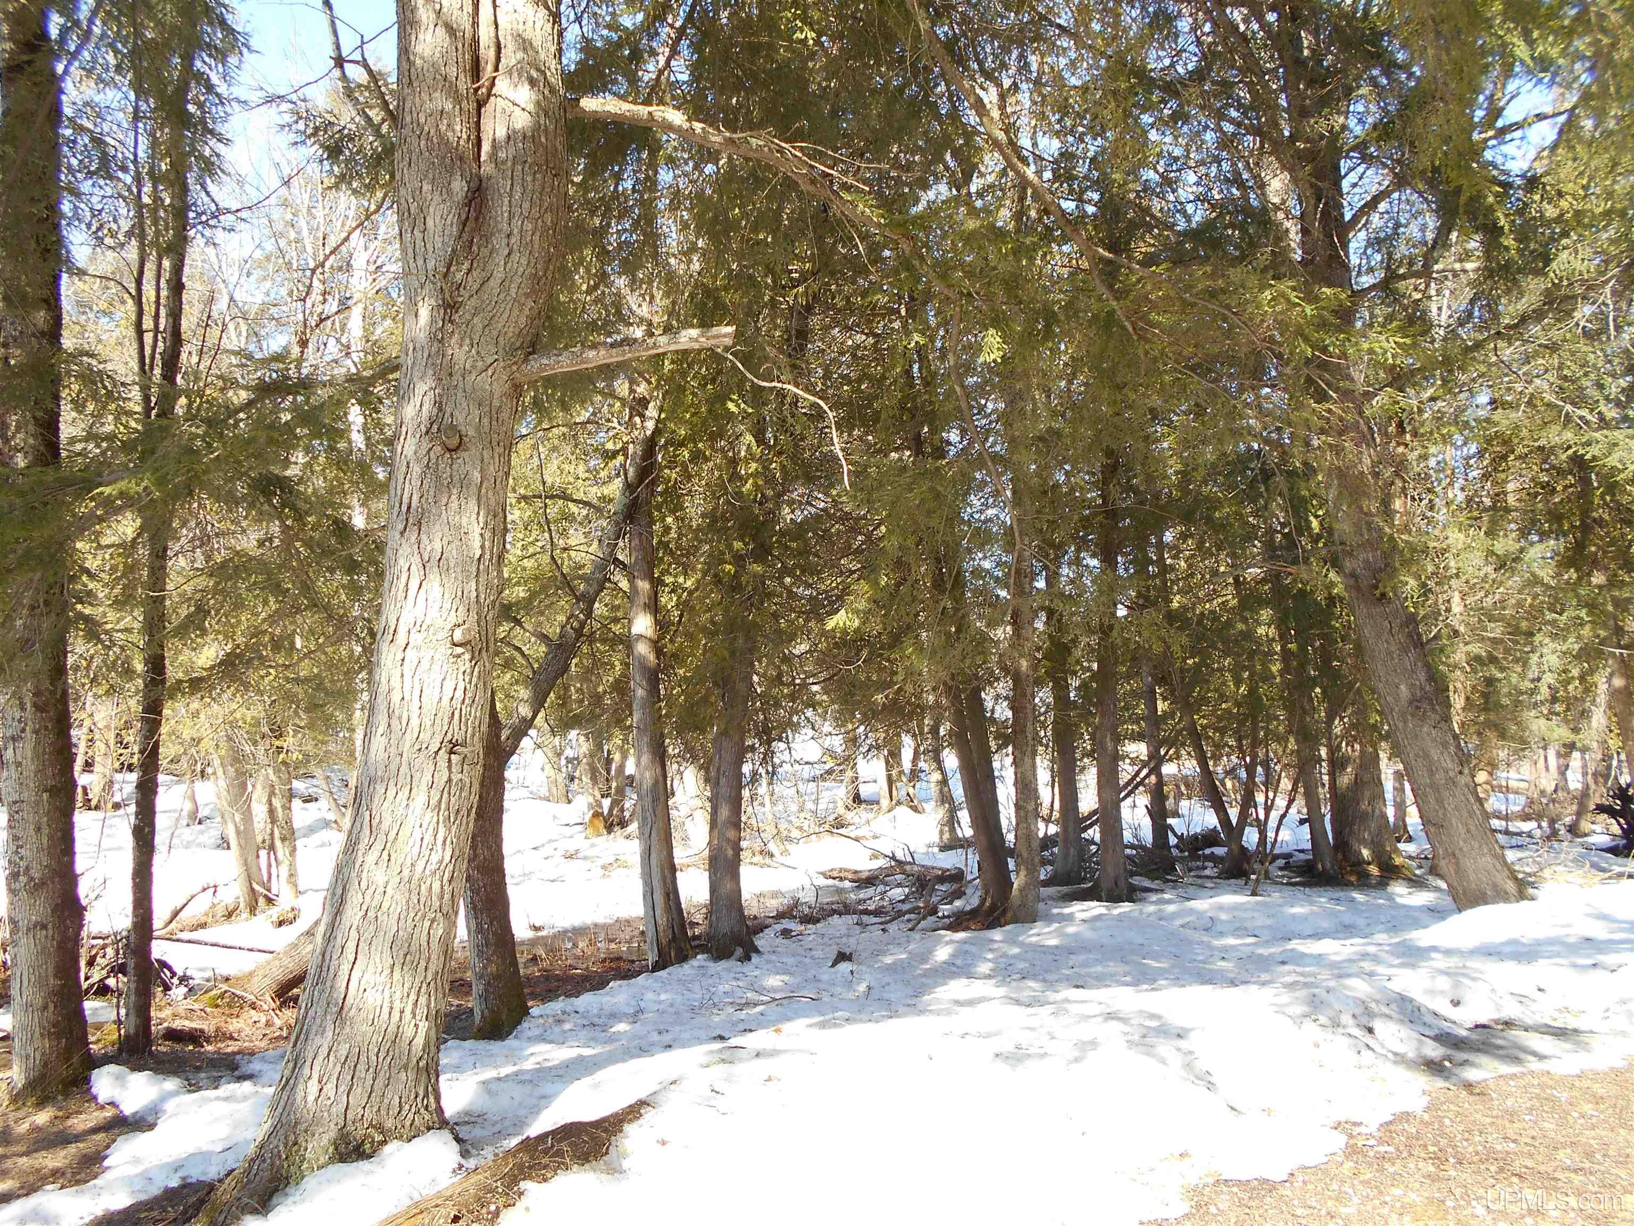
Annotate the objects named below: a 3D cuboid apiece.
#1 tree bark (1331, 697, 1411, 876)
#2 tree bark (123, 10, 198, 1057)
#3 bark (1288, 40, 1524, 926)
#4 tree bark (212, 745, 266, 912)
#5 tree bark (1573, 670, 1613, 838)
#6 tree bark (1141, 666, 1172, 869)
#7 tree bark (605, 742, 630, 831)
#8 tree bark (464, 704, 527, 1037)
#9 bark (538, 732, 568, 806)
[{"bbox_3d":[5.111,1.581,11.415,0.630,1.674,0.600,-3,-5,24],"label":"tree bark"},{"bbox_3d":[-3.016,-0.440,5.647,0.170,4.847,0.150,2,-5,-28],"label":"tree bark"},{"bbox_3d":[4.350,-1.128,9.207,0.720,6.648,0.580,-12,-5,26],"label":"bark"},{"bbox_3d":[-4.737,1.787,10.096,0.290,1.415,0.280,-8,-5,-26],"label":"tree bark"},{"bbox_3d":[9.942,1.791,15.707,0.310,2.165,0.278,8,-5,33],"label":"tree bark"},{"bbox_3d":[3.237,1.470,11.724,0.210,1.927,0.210,-3,-4,15],"label":"tree bark"},{"bbox_3d":[-2.713,2.347,16.666,0.243,1.207,0.225,5,-5,-9],"label":"tree bark"},{"bbox_3d":[-1.558,1.214,5.827,0.250,1.559,0.250,-2,-4,-15],"label":"tree bark"},{"bbox_3d":[-4.587,2.686,21.354,0.378,1.273,0.355,-8,-5,-13],"label":"bark"}]

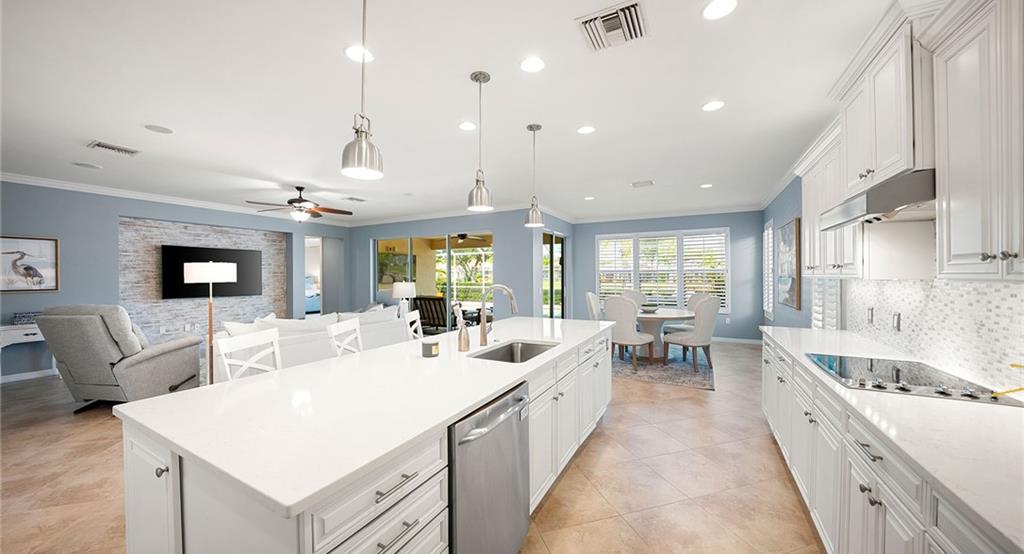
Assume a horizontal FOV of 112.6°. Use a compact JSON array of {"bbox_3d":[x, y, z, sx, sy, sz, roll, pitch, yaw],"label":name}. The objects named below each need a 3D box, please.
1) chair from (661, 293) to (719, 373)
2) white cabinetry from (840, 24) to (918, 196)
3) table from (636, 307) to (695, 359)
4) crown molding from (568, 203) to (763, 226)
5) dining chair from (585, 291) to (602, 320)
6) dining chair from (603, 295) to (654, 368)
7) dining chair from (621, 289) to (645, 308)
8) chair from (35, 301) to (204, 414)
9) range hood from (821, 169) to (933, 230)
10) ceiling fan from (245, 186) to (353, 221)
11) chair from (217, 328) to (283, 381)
[{"bbox_3d":[2.776,0.843,5.250,0.520,1.090,0.640,0,0,-30],"label":"chair"},{"bbox_3d":[1.940,-0.739,1.585,0.400,0.610,0.737,-1,0,29],"label":"white cabinetry"},{"bbox_3d":[2.450,1.009,6.000,1.400,0.760,1.400,0,0,29],"label":"table"},{"bbox_3d":[3.206,-1.391,7.557,3.880,0.140,0.120,-1,0,29],"label":"crown molding"},{"bbox_3d":[1.809,0.830,6.345,0.640,1.050,0.530,-1,0,38],"label":"dining chair"},{"bbox_3d":[1.843,0.825,5.301,0.640,1.060,0.530,-1,0,-42],"label":"dining chair"},{"bbox_3d":[2.550,0.838,6.840,0.520,1.100,0.640,0,0,7],"label":"dining chair"},{"bbox_3d":[-4.260,0.864,3.770,0.750,1.100,1.020,0,0,-3],"label":"chair"},{"bbox_3d":[1.897,-0.350,1.617,0.510,0.160,0.730,-1,0,29],"label":"range hood"},{"bbox_3d":[-3.276,-1.140,5.292,1.360,0.550,1.360,0,0,29],"label":"ceiling fan"},{"bbox_3d":[-1.600,0.895,2.370,0.500,1.020,0.470,0,0,6],"label":"chair"}]

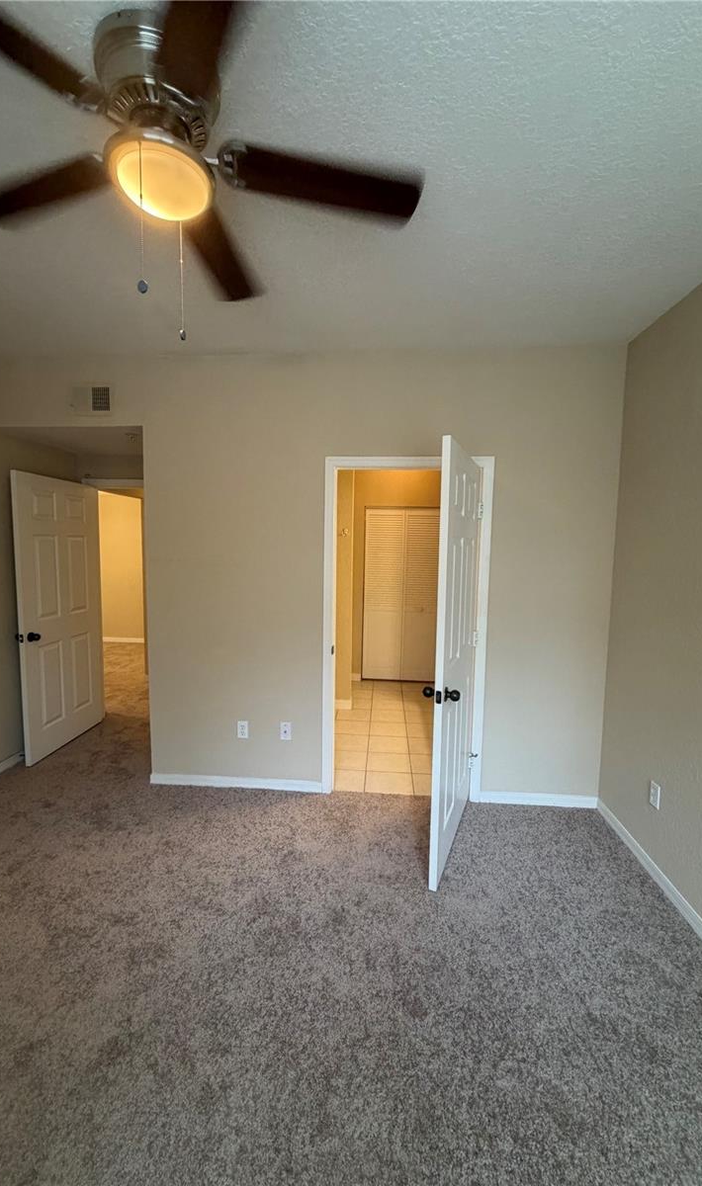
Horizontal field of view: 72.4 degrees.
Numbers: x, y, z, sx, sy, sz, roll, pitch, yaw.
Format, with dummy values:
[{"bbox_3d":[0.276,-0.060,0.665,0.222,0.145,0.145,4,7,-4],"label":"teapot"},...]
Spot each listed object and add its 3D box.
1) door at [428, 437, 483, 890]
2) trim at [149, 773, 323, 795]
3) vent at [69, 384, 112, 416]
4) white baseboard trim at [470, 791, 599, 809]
[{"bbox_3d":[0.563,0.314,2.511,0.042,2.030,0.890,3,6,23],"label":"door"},{"bbox_3d":[-0.755,1.243,3.126,1.151,0.074,0.016,1,5,4],"label":"trim"},{"bbox_3d":[-1.609,-1.196,2.970,0.267,0.196,0.022,1,5,4],"label":"vent"},{"bbox_3d":[1.167,1.284,2.985,0.725,0.074,0.016,1,5,4],"label":"white baseboard trim"}]

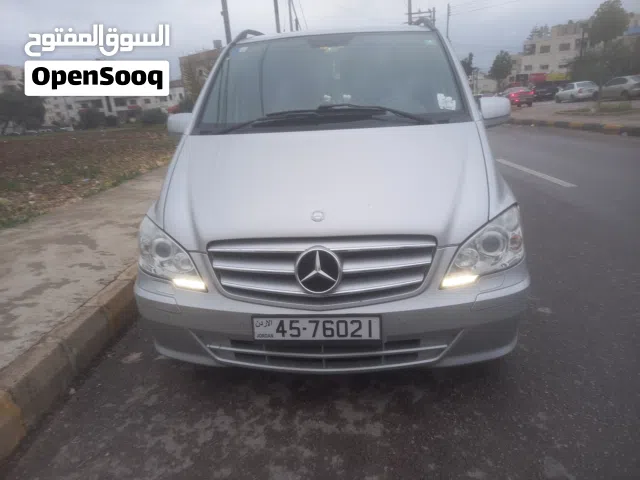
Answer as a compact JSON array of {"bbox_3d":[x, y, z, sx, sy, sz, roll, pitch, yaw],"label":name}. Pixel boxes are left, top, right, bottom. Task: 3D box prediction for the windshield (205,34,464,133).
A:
[{"bbox_3d":[0.060,-1.040,2.847,1.600,0.190,0.916,-1,55,6],"label":"windshield"}]

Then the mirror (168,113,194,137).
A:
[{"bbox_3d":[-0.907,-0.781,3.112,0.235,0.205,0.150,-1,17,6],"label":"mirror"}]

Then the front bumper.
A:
[{"bbox_3d":[0.012,0.295,2.079,1.890,0.540,0.520,-1,17,6],"label":"front bumper"}]

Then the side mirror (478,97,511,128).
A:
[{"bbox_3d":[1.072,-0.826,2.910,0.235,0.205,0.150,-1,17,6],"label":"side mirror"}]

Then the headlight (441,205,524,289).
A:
[{"bbox_3d":[0.724,0.016,2.071,0.400,0.300,0.370,-1,17,6],"label":"headlight"}]

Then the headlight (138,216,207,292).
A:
[{"bbox_3d":[-0.698,0.048,2.216,0.400,0.300,0.370,-1,17,6],"label":"headlight"}]

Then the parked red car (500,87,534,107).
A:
[{"bbox_3d":[14.614,-10.581,34.200,1.760,1.450,4.500,1,18,12],"label":"parked red car"}]

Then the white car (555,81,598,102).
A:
[{"bbox_3d":[20.446,-11.752,36.700,1.680,1.470,4.100,-1,17,7],"label":"white car"}]

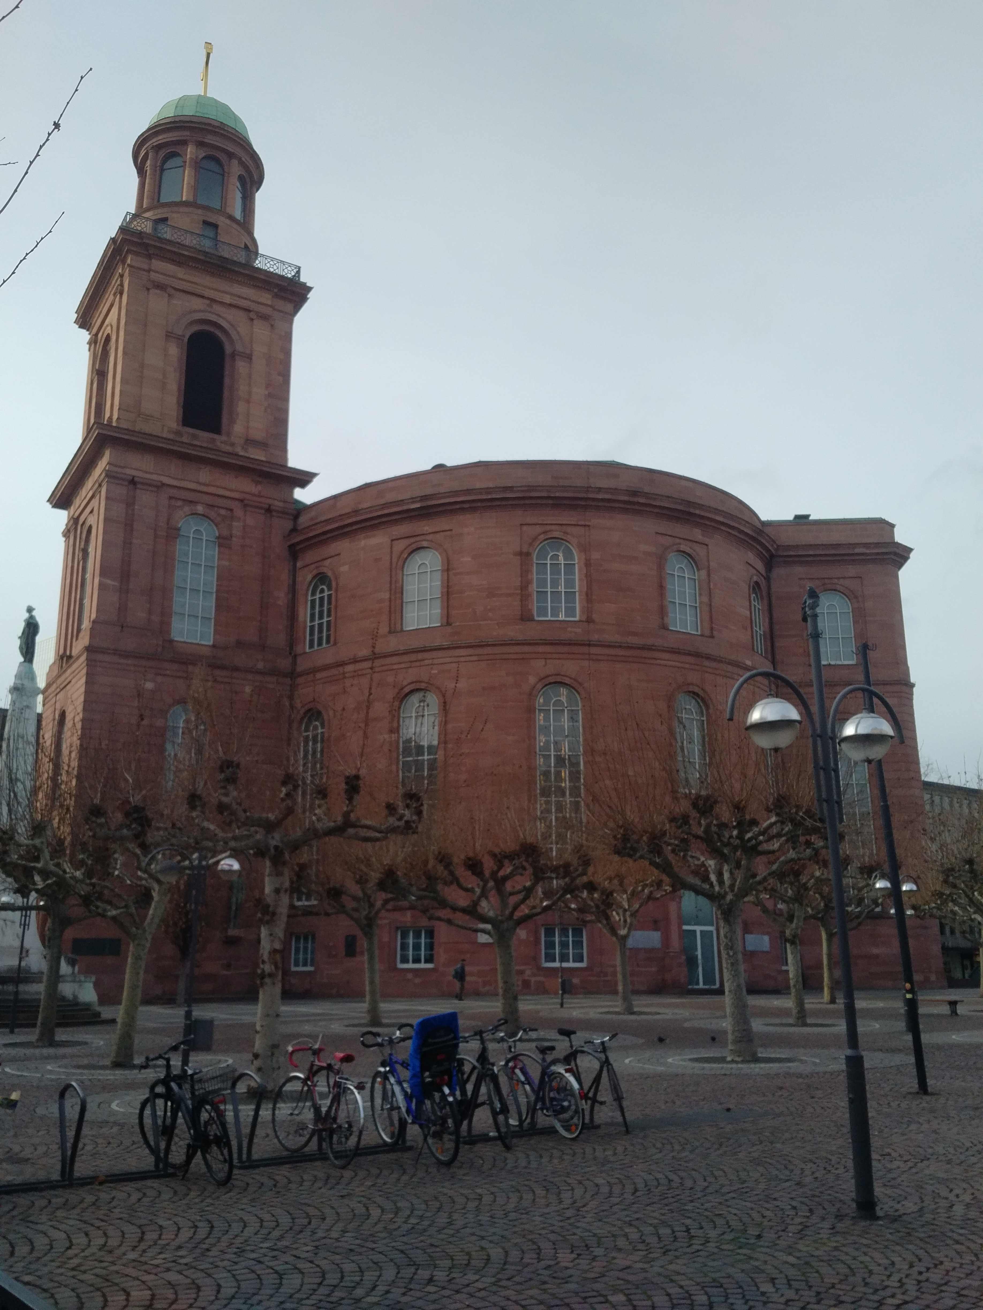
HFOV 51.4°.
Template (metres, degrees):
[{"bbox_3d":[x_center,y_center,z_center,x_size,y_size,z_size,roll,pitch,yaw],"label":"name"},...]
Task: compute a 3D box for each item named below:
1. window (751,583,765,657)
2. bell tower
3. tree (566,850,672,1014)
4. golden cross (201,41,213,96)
[{"bbox_3d":[15.600,-2.060,59.790,0.350,4.500,2.200,-9,-17,31],"label":"window"},{"bbox_3d":[-18.849,-10.131,61.949,12.400,57.000,12.400,8,-17,-32],"label":"bell tower"},{"bbox_3d":[4.640,9.930,36.900,4.000,5.600,3.900,-1,-14,0],"label":"tree"},{"bbox_3d":[-19.306,-39.647,69.419,0.450,4.100,2.700,8,-17,-32],"label":"golden cross"}]

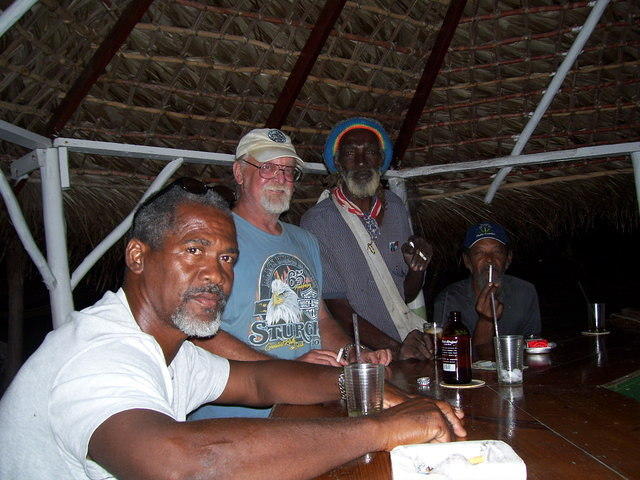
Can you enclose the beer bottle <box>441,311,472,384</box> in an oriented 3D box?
[{"bbox_3d":[0.304,0.237,1.475,0.067,0.156,0.067,0,-1,0],"label":"beer bottle"}]

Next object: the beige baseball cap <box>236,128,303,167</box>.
[{"bbox_3d":[-0.150,-0.268,1.938,0.168,0.120,0.250,0,-1,-32],"label":"beige baseball cap"}]

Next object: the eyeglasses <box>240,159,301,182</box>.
[{"bbox_3d":[-0.143,-0.200,1.925,0.140,0.050,0.140,0,9,-32],"label":"eyeglasses"}]

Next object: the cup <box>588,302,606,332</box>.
[{"bbox_3d":[0.980,0.275,2.355,0.063,0.102,0.063,0,-1,22],"label":"cup"}]

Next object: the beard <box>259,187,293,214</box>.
[{"bbox_3d":[-0.122,-0.112,1.885,0.090,0.085,0.070,0,-1,-32],"label":"beard"}]

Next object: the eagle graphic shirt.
[{"bbox_3d":[-0.185,0.190,2.000,0.480,0.600,0.300,1,-1,-37],"label":"eagle graphic shirt"}]

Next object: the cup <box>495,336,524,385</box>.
[{"bbox_3d":[0.418,0.264,1.465,0.066,0.106,0.066,0,-1,16],"label":"cup"}]

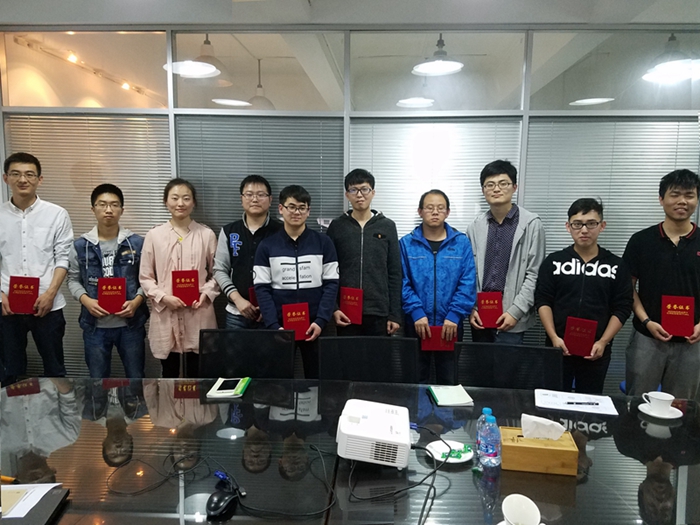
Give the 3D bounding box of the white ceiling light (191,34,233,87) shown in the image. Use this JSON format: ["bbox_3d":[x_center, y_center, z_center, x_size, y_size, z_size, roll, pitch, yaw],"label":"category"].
[{"bbox_3d":[-1.050,-1.510,3.930,0.390,0.310,0.390,1,8,0],"label":"white ceiling light"}]

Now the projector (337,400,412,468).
[{"bbox_3d":[0.085,0.574,1.783,0.228,0.090,0.280,8,8,3],"label":"projector"}]

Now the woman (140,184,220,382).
[{"bbox_3d":[-0.996,0.339,3.200,0.470,1.679,0.330,-1,8,-8],"label":"woman"}]

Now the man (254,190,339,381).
[{"bbox_3d":[-0.312,0.384,3.043,0.500,1.647,0.340,0,8,-6],"label":"man"}]

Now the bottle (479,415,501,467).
[{"bbox_3d":[0.459,0.574,1.698,0.067,0.162,0.067,1,8,0],"label":"bottle"}]

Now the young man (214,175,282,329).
[{"bbox_3d":[-0.583,0.328,3.218,0.480,1.704,0.330,-1,8,-8],"label":"young man"}]

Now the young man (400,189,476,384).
[{"bbox_3d":[0.493,0.388,3.124,0.470,1.633,0.330,1,8,6],"label":"young man"}]

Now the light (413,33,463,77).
[{"bbox_3d":[0.660,-1.537,3.924,0.400,0.270,0.400,1,8,0],"label":"light"}]

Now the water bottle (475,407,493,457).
[{"bbox_3d":[0.455,0.566,1.759,0.067,0.162,0.067,1,8,0],"label":"water bottle"}]

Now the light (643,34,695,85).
[{"bbox_3d":[2.393,-1.508,3.925,0.410,0.310,0.410,1,8,0],"label":"light"}]

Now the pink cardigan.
[{"bbox_3d":[-1.005,0.162,3.144,0.470,0.810,0.290,-1,8,-8],"label":"pink cardigan"}]

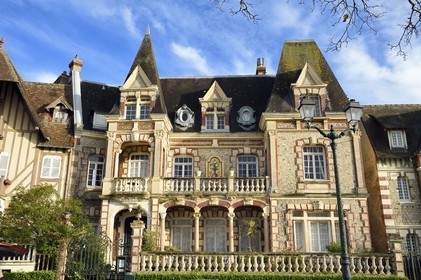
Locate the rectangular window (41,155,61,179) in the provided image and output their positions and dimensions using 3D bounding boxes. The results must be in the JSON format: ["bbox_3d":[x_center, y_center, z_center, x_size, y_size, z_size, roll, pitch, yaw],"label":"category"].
[{"bbox_3d":[-9.330,1.571,23.324,1.046,1.464,0.150,4,-18,-12],"label":"rectangular window"}]

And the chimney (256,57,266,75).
[{"bbox_3d":[4.334,-6.241,33.737,0.720,1.799,0.680,0,-18,1],"label":"chimney"}]

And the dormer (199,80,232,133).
[{"bbox_3d":[0.338,-1.986,25.606,2.146,3.531,1.300,0,-17,2],"label":"dormer"}]

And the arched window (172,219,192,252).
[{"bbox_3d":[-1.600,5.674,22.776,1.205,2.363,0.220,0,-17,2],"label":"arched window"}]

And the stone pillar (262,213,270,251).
[{"bbox_3d":[2.866,4.960,20.557,0.383,2.347,0.400,0,-17,2],"label":"stone pillar"}]

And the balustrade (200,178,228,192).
[{"bbox_3d":[0.231,2.455,21.344,1.578,0.876,0.280,0,-17,2],"label":"balustrade"}]

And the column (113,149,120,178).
[{"bbox_3d":[-5.607,1.466,23.883,0.340,1.928,0.340,0,-18,1],"label":"column"}]

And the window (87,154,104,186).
[{"bbox_3d":[-7.480,2.043,25.936,0.970,2.139,0.250,7,-19,-21],"label":"window"}]

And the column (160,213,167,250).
[{"bbox_3d":[-2.461,5.082,20.570,0.340,2.600,0.340,0,-18,1],"label":"column"}]

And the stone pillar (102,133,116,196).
[{"bbox_3d":[-5.478,1.288,21.988,0.550,3.500,0.500,0,-18,1],"label":"stone pillar"}]

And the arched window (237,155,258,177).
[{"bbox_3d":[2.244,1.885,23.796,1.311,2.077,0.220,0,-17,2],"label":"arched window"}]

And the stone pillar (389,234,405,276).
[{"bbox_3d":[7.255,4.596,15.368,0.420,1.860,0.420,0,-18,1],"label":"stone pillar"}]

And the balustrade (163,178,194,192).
[{"bbox_3d":[-1.673,2.464,21.421,1.751,0.880,0.280,0,-17,2],"label":"balustrade"}]

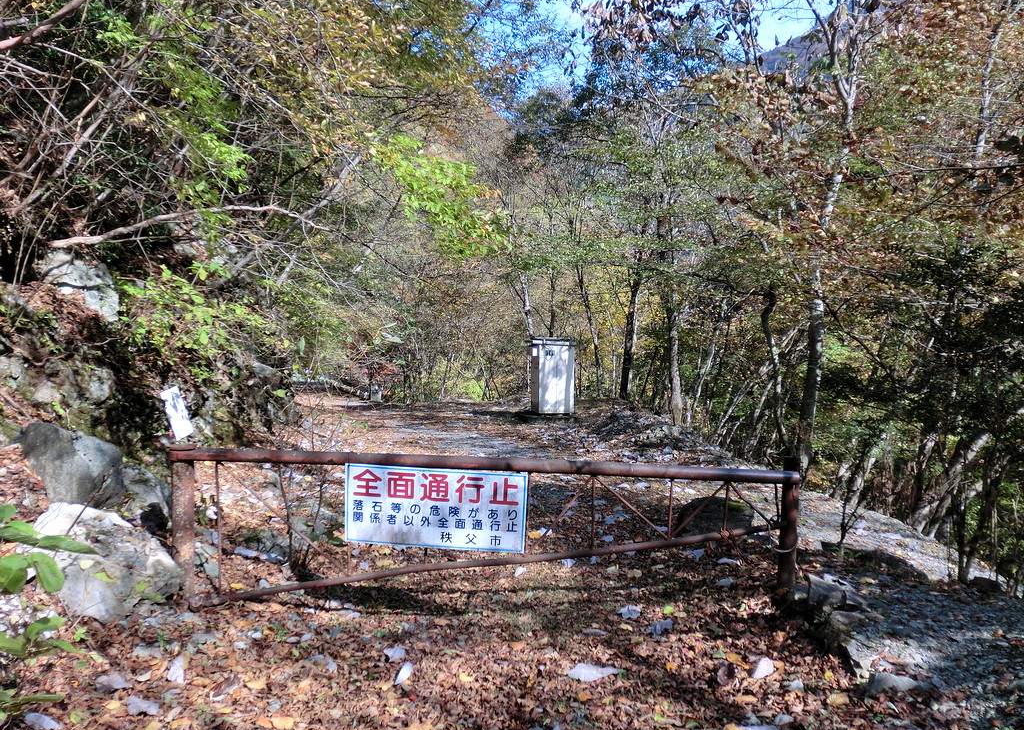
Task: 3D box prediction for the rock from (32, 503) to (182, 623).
[{"bbox_3d":[-2.491,1.222,5.100,0.850,0.600,0.700,-1,3,-11],"label":"rock"}]

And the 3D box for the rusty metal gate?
[{"bbox_3d":[-0.266,1.029,5.060,3.870,1.000,0.150,0,3,9],"label":"rusty metal gate"}]

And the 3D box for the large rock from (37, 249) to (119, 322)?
[{"bbox_3d":[-4.092,-0.758,7.800,0.750,0.600,0.550,-1,3,-22],"label":"large rock"}]

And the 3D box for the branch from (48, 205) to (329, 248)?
[{"bbox_3d":[-3.124,-1.328,8.000,2.650,0.380,0.600,0,3,-9],"label":"branch"}]

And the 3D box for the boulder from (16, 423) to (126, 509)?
[{"bbox_3d":[-3.031,0.712,5.700,0.680,0.550,0.600,-1,3,-17],"label":"boulder"}]

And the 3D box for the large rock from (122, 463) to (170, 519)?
[{"bbox_3d":[-2.574,0.908,5.850,0.360,0.360,0.360,-1,3,-11],"label":"large rock"}]

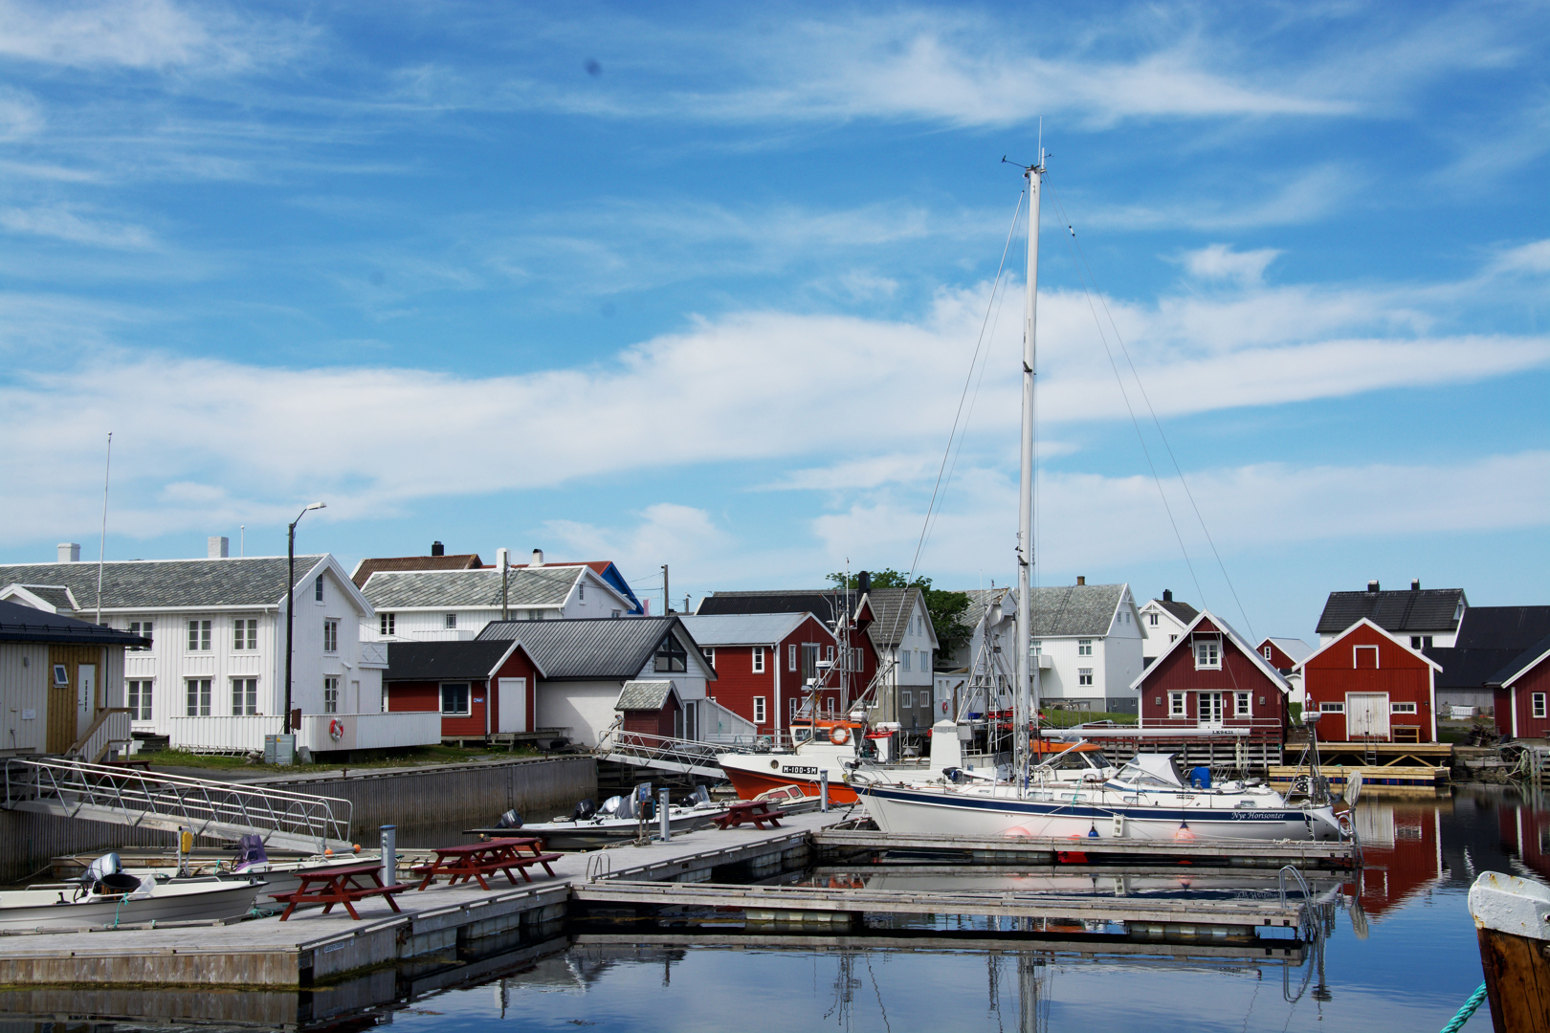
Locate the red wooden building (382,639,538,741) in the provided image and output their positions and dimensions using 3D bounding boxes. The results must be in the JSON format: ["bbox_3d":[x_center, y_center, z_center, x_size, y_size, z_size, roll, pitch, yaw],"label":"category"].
[{"bbox_3d":[-12.707,6.775,84.101,7.000,3.958,3.900,-3,-5,28],"label":"red wooden building"}]

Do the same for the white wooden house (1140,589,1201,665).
[{"bbox_3d":[34.623,11.164,193.154,7.400,7.571,8.000,-3,-6,32],"label":"white wooden house"}]

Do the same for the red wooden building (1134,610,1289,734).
[{"bbox_3d":[22.169,7.935,110.369,7.500,6.234,9.500,-2,-5,14],"label":"red wooden building"}]

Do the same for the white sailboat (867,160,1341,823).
[{"bbox_3d":[7.717,-0.511,54.945,12.200,17.700,3.800,-2,-5,19],"label":"white sailboat"}]

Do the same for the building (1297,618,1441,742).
[{"bbox_3d":[30.257,8.409,112.092,7.150,6.160,9.000,-2,-5,15],"label":"building"}]

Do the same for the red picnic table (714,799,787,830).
[{"bbox_3d":[-0.640,7.516,55.265,1.500,0.730,1.800,-2,-5,16],"label":"red picnic table"}]

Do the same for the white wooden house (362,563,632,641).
[{"bbox_3d":[-15.053,7.103,118.173,13.000,8.240,8.100,-3,-5,24],"label":"white wooden house"}]

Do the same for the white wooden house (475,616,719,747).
[{"bbox_3d":[-7.995,7.010,90.854,9.200,5.451,6.700,-3,-5,28],"label":"white wooden house"}]

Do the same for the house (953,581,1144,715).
[{"bbox_3d":[22.031,10.230,169.329,11.000,9.828,8.800,-3,-6,31],"label":"house"}]

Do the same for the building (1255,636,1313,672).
[{"bbox_3d":[41.335,12.456,177.245,5.300,5.235,7.300,-3,-6,32],"label":"building"}]

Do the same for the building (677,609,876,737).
[{"bbox_3d":[-2.036,7.808,104.568,8.500,6.169,6.300,-3,-6,30],"label":"building"}]

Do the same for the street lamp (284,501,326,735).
[{"bbox_3d":[-15.207,3.601,70.731,1.350,8.210,0.300,-2,-5,20],"label":"street lamp"}]

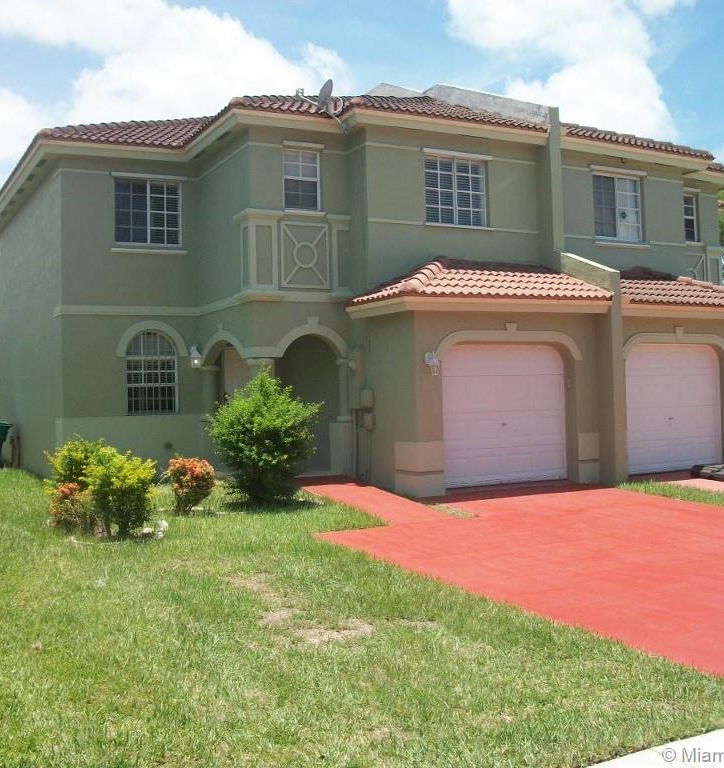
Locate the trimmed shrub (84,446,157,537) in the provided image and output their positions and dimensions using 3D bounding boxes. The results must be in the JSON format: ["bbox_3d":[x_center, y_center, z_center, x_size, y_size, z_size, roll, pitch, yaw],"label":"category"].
[{"bbox_3d":[-2.615,1.164,10.250,0.760,0.940,0.740,-1,0,-29],"label":"trimmed shrub"}]

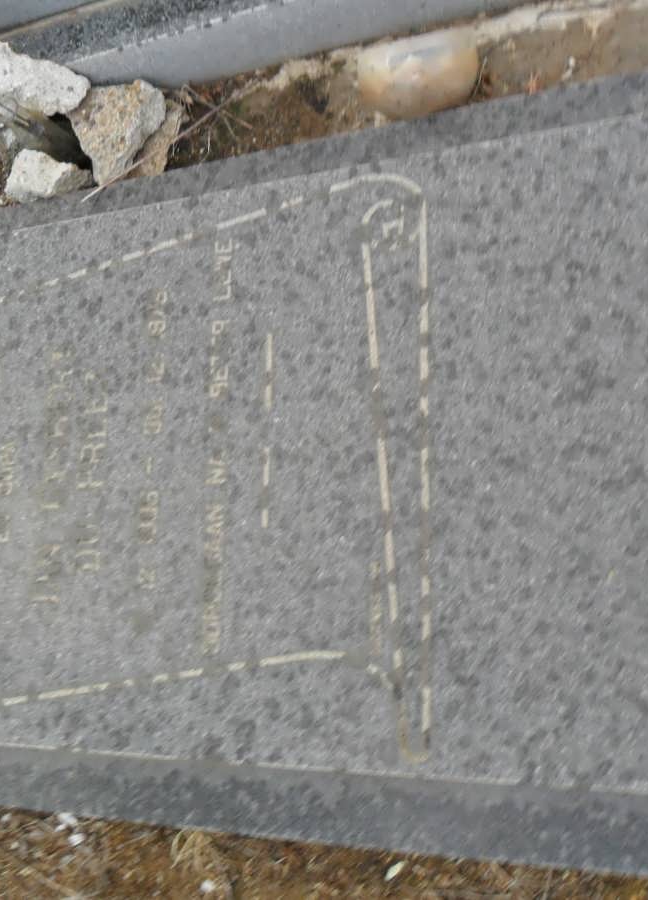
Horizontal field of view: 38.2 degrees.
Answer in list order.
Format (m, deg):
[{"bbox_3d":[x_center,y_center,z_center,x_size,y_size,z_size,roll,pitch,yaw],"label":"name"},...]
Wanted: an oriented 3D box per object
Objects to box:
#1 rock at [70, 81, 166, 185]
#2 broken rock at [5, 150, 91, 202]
[{"bbox_3d":[-0.343,-0.533,1.586,0.130,0.110,0.165,9,84,24],"label":"rock"},{"bbox_3d":[-0.479,-0.488,1.657,0.130,0.085,0.090,5,83,23],"label":"broken rock"}]

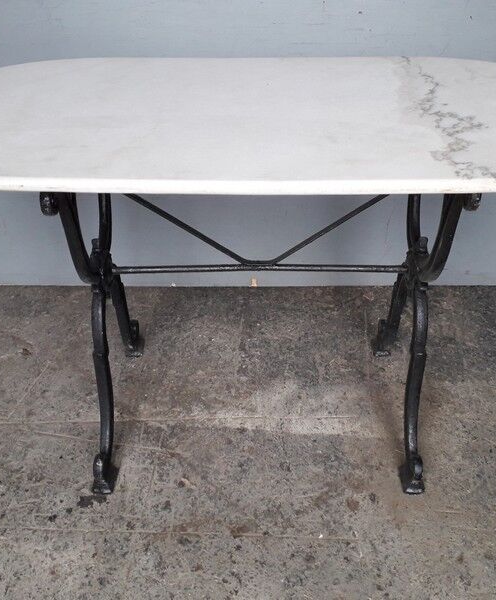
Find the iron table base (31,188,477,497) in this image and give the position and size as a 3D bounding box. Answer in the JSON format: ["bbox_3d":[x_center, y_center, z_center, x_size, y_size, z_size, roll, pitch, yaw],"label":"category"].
[{"bbox_3d":[0.022,-0.031,1.268,0.690,0.699,0.484,0,35,0],"label":"iron table base"}]

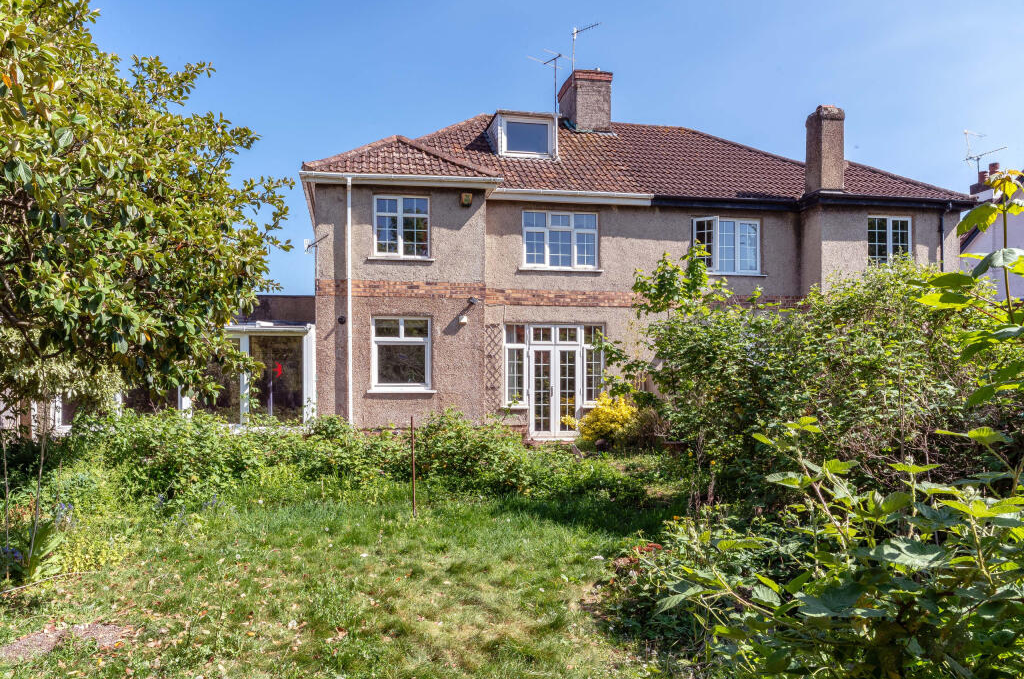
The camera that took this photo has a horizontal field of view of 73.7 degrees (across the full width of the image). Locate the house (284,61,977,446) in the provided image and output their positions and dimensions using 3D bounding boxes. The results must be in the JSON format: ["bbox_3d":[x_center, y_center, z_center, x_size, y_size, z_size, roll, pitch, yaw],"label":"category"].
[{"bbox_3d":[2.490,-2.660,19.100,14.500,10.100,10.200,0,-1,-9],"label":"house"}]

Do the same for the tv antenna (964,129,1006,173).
[{"bbox_3d":[14.050,-5.530,20.300,0.500,1.450,1.300,1,-1,-26],"label":"tv antenna"}]

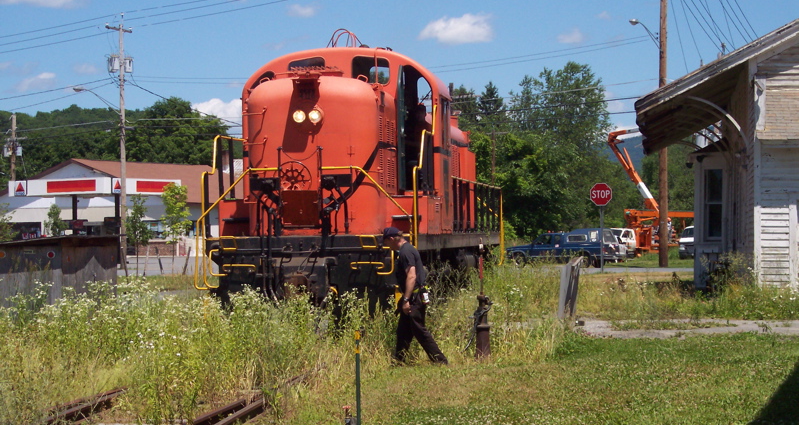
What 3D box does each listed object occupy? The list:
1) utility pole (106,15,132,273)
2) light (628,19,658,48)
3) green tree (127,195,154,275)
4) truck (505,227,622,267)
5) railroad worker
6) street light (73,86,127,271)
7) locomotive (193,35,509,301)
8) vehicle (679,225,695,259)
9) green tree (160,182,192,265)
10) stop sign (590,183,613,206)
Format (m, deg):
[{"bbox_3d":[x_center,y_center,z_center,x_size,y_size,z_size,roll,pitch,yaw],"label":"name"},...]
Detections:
[{"bbox_3d":[-11.566,-2.922,85.000,0.700,10.500,2.200,-1,-1,28],"label":"utility pole"},{"bbox_3d":[10.200,-7.420,85.500,0.350,0.970,3.000,0,-1,28],"label":"light"},{"bbox_3d":[-8.624,0.761,68.000,0.900,2.800,0.900,0,0,0],"label":"green tree"},{"bbox_3d":[7.244,1.595,91.000,4.950,1.720,1.720,0,-1,29],"label":"truck"},{"bbox_3d":[0.197,1.022,25.300,0.800,1.700,0.560,0,0,9],"label":"railroad worker"},{"bbox_3d":[-12.250,-1.340,83.600,0.400,7.400,3.100,0,-1,31],"label":"street light"},{"bbox_3d":[-0.310,-0.360,36.500,3.100,4.550,17.000,-1,0,7],"label":"locomotive"},{"bbox_3d":[16.918,1.737,117.000,1.900,1.900,4.900,0,0,6],"label":"vehicle"},{"bbox_3d":[-7.708,0.570,71.000,1.100,3.200,1.100,0,0,0],"label":"green tree"},{"bbox_3d":[6.972,-0.612,71.000,0.770,0.770,0.040,0,0,5],"label":"stop sign"}]

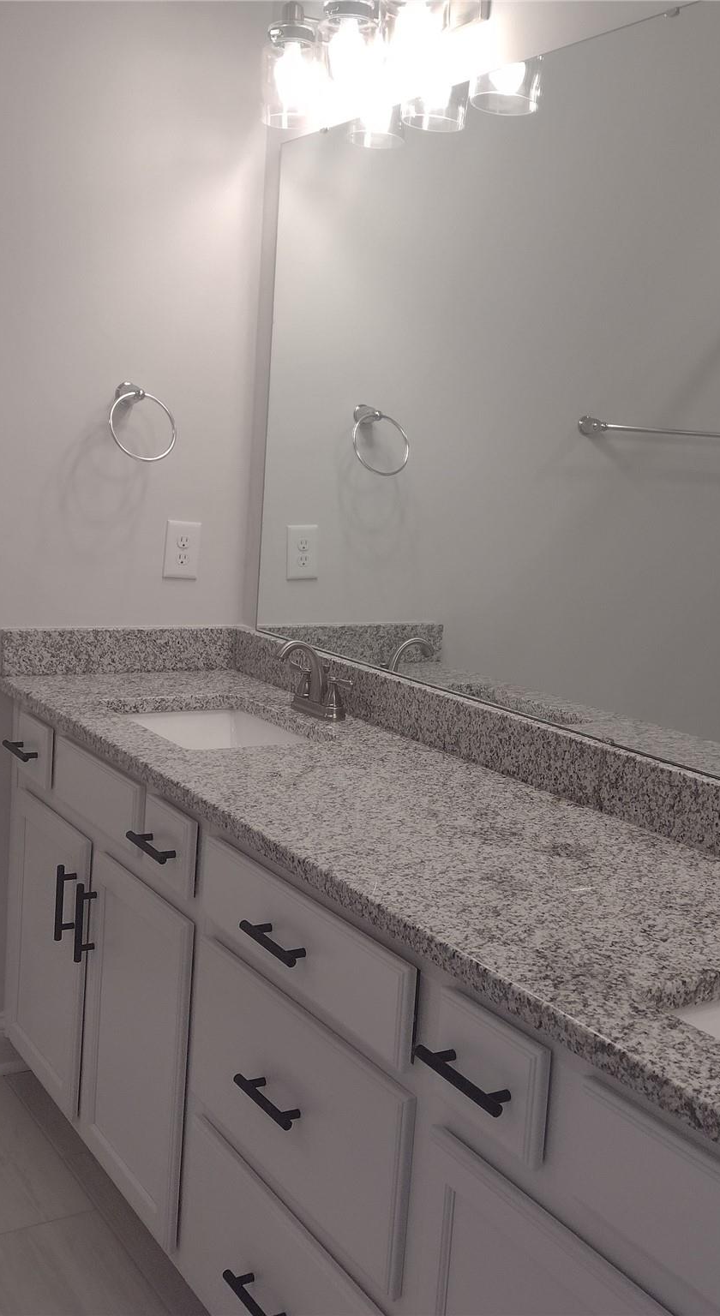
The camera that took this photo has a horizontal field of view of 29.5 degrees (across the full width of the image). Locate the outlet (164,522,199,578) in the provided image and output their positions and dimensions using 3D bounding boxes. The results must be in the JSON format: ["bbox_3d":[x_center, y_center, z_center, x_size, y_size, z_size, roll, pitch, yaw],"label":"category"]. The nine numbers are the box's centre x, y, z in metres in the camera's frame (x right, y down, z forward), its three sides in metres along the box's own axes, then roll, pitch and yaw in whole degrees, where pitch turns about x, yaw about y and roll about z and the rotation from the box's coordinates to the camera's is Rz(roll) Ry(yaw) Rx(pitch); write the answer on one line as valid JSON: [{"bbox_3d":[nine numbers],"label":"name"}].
[{"bbox_3d":[-0.397,-0.239,3.062,0.081,0.127,0.008,-1,10,-31],"label":"outlet"}]

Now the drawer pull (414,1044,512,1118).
[{"bbox_3d":[0.113,0.441,1.436,0.036,0.012,0.142,-1,10,-31],"label":"drawer pull"}]

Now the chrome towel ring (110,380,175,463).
[{"bbox_3d":[-0.471,-0.501,2.901,0.150,0.163,0.122,-1,10,-31],"label":"chrome towel ring"}]

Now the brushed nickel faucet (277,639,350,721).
[{"bbox_3d":[-0.108,0.039,2.661,0.143,0.150,0.248,-1,10,-31],"label":"brushed nickel faucet"}]

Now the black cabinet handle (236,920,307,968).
[{"bbox_3d":[-0.110,0.375,1.805,0.036,0.012,0.142,-1,10,-31],"label":"black cabinet handle"}]

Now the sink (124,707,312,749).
[{"bbox_3d":[-0.276,0.214,2.582,0.305,0.155,0.450,-1,10,-31],"label":"sink"}]

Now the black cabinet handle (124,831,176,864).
[{"bbox_3d":[-0.327,0.298,2.162,0.036,0.012,0.142,-1,10,-31],"label":"black cabinet handle"}]

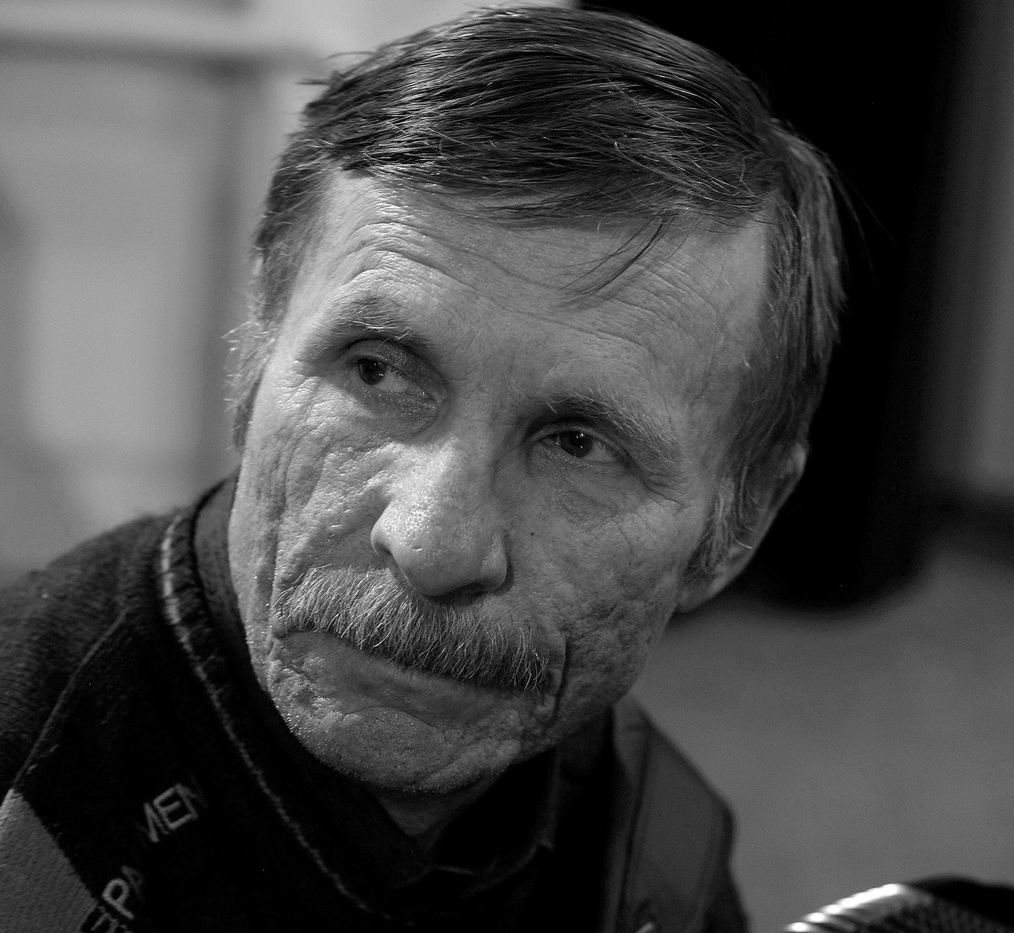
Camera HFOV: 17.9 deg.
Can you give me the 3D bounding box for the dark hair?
[{"bbox_3d":[0.016,-0.060,1.010,0.172,0.160,0.190,16,7,8],"label":"dark hair"}]

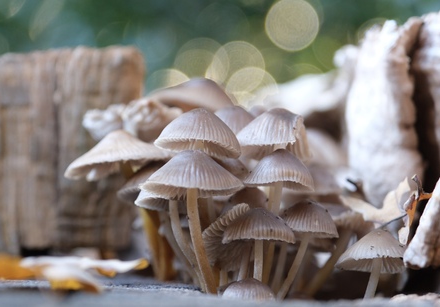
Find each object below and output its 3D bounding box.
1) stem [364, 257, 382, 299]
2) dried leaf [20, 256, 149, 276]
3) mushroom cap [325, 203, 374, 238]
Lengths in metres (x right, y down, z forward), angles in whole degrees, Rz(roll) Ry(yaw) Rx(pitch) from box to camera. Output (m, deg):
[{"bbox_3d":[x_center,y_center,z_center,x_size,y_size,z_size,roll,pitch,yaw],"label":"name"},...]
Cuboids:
[{"bbox_3d":[0.050,0.041,0.500,0.003,0.015,0.003,14,-3,0],"label":"stem"},{"bbox_3d":[-0.045,0.037,0.505,0.042,0.007,0.020,0,-4,0],"label":"dried leaf"},{"bbox_3d":[0.044,0.023,0.523,0.018,0.011,0.017,5,-5,0],"label":"mushroom cap"}]

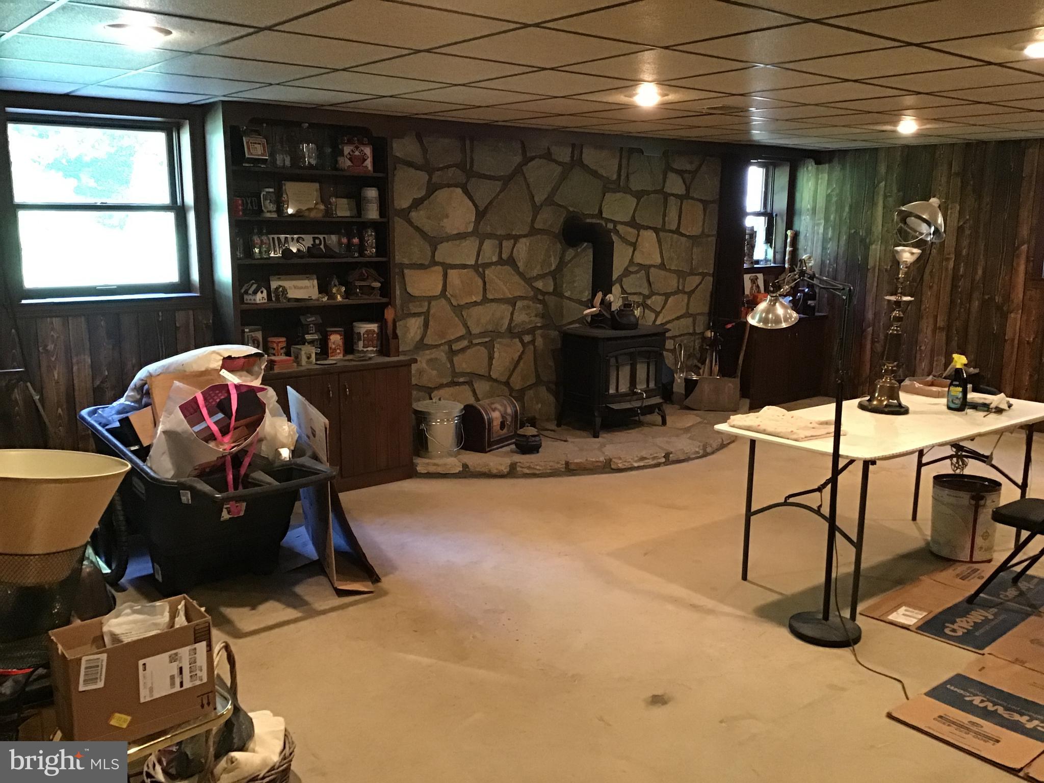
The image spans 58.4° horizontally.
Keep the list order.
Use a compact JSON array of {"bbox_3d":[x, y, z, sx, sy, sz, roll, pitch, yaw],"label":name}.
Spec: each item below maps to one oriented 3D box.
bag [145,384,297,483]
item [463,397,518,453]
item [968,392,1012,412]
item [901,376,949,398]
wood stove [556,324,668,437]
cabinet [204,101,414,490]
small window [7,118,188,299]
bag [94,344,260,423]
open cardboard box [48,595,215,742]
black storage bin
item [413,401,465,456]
[{"bbox_3d":[-1.308,0.231,4.048,0.500,0.420,0.400,-7,13,-35],"label":"bag"},{"bbox_3d":[-0.230,0.209,6.399,0.245,0.308,0.443,6,12,30],"label":"item"},{"bbox_3d":[2.241,0.048,4.514,0.200,0.070,0.110,-2,11,-10],"label":"item"},{"bbox_3d":[2.132,-0.024,4.919,0.190,0.060,0.220,-9,14,-39],"label":"item"},{"bbox_3d":[0.696,-0.094,6.919,0.710,0.720,0.560,-8,13,-38],"label":"wood stove"},{"bbox_3d":[-1.230,-0.508,5.565,1.080,2.230,0.420,-9,14,-39],"label":"cabinet"},{"bbox_3d":[-2.243,-0.975,5.025,0.870,0.930,0.100,-9,14,-39],"label":"small window"},{"bbox_3d":[-1.663,0.009,4.552,0.640,0.320,0.480,-7,13,-35],"label":"bag"},{"bbox_3d":[-0.904,0.655,2.179,0.315,0.236,0.163,-9,14,-40],"label":"open cardboard box"},{"bbox_3d":[-1.462,0.522,4.290,0.680,0.670,1.400,-7,13,-35],"label":"black storage bin"},{"bbox_3d":[-0.548,0.237,6.131,0.330,0.350,0.330,-1,11,-5],"label":"item"}]

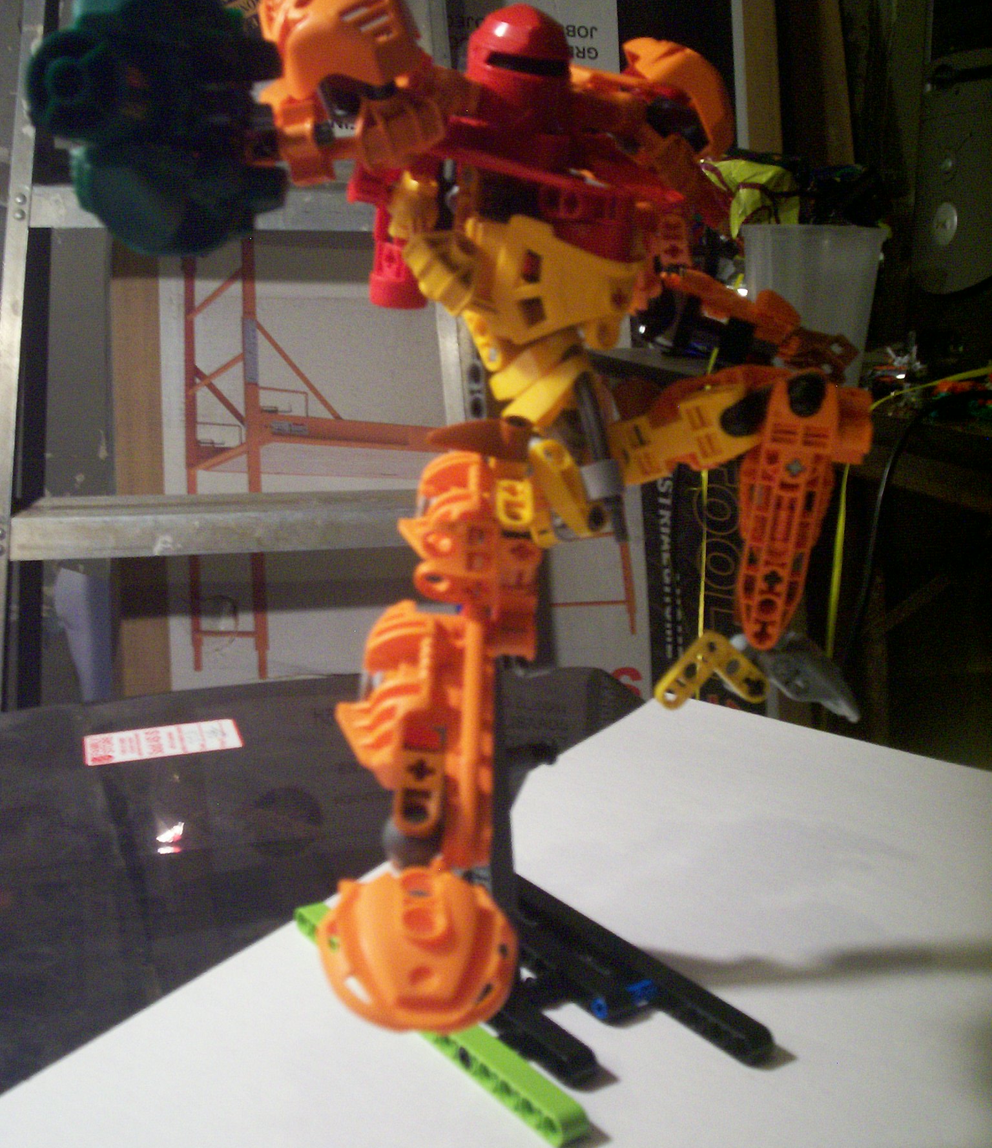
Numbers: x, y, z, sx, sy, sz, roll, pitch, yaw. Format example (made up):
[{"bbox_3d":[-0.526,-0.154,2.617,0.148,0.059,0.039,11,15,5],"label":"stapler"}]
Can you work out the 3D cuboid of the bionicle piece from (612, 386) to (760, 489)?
[{"bbox_3d":[0.050,-0.036,0.356,0.039,0.017,0.010,-16,-2,-5],"label":"bionicle piece"}]

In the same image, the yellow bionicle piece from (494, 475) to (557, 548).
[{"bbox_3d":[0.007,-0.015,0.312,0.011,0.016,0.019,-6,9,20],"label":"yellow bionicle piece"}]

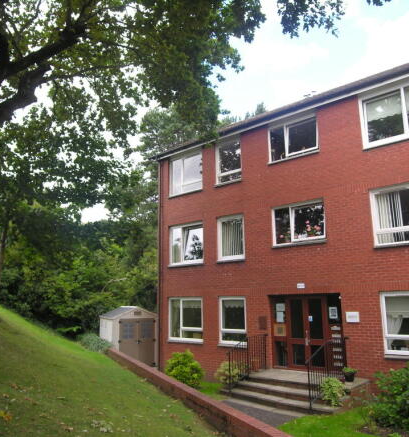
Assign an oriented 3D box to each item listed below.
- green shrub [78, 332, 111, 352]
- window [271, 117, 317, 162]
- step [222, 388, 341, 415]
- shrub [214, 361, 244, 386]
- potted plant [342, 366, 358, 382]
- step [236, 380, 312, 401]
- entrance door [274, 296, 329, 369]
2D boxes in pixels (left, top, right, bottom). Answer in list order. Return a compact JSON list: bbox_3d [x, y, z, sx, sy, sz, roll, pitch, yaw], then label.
[{"bbox_3d":[-3.807,4.389,14.216,1.150,0.720,1.000,-11,-16,39],"label":"green shrub"},{"bbox_3d":[2.716,-2.401,12.325,1.610,1.134,0.120,-11,-16,38],"label":"window"},{"bbox_3d":[1.597,4.136,9.136,2.950,0.135,0.420,-11,-16,39],"label":"step"},{"bbox_3d":[0.763,4.426,11.526,0.800,0.680,0.750,-11,-16,39],"label":"shrub"},{"bbox_3d":[3.505,3.738,9.768,0.360,0.350,0.360,-11,-16,39],"label":"potted plant"},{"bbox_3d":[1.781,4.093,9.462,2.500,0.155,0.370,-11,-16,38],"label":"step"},{"bbox_3d":[2.680,3.227,11.427,1.700,2.040,0.100,-11,-16,38],"label":"entrance door"}]

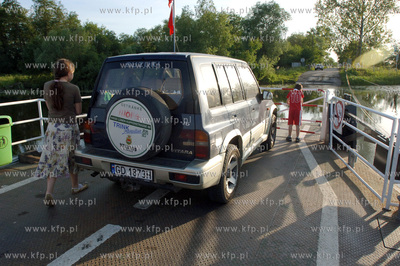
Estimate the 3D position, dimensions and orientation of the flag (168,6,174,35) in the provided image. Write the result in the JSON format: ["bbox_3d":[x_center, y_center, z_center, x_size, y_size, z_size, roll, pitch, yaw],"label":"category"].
[{"bbox_3d":[-0.720,-2.840,7.000,0.150,0.670,0.100,-2,12,-6],"label":"flag"}]

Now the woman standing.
[{"bbox_3d":[-1.665,-0.019,3.357,0.520,1.660,0.560,3,12,17],"label":"woman standing"}]

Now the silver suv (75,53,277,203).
[{"bbox_3d":[0.118,-0.291,4.538,1.740,1.690,4.130,5,13,25],"label":"silver suv"}]

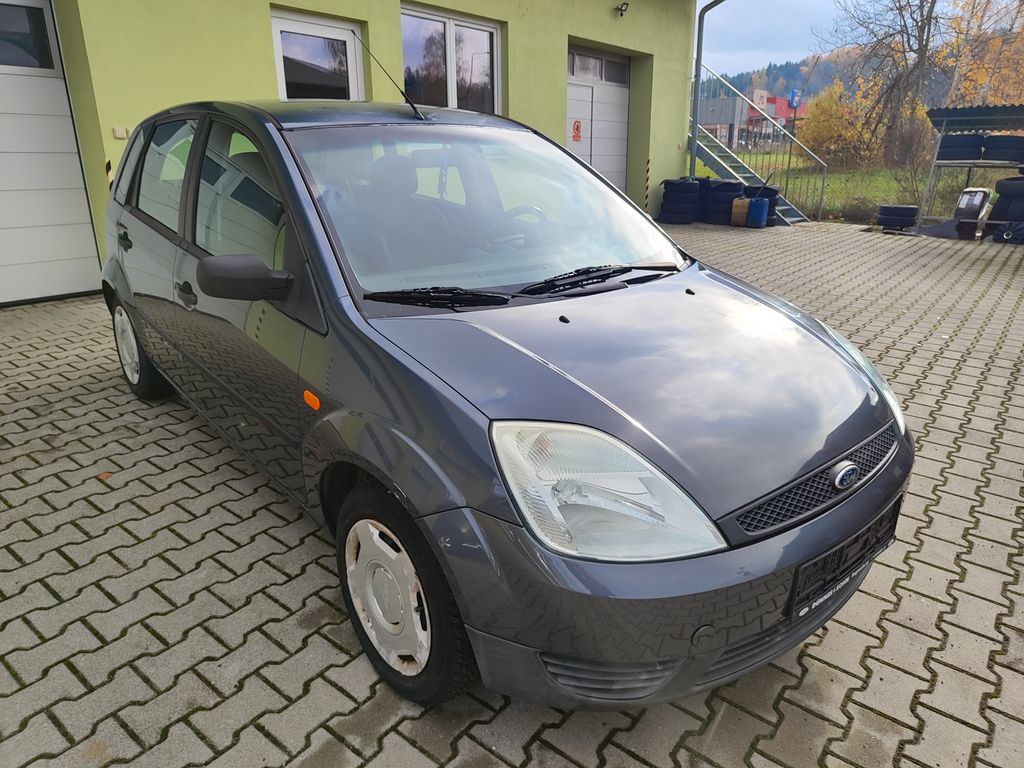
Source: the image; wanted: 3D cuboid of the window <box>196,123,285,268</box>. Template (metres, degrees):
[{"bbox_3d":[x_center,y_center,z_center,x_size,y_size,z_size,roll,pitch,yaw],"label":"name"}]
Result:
[{"bbox_3d":[-0.838,-0.598,2.142,0.050,0.420,0.800,2,15,-44],"label":"window"}]

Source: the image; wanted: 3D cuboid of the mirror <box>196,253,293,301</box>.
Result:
[{"bbox_3d":[-0.703,-0.284,1.787,0.210,0.140,0.150,-15,26,-39],"label":"mirror"}]

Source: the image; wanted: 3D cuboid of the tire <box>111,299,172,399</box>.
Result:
[{"bbox_3d":[-1.872,-0.204,3.453,0.185,0.580,0.580,-15,26,-39],"label":"tire"}]

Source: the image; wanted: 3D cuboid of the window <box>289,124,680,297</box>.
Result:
[{"bbox_3d":[-0.072,-0.611,2.289,1.340,0.090,0.900,-15,57,-39],"label":"window"}]

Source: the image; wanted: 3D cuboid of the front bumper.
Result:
[{"bbox_3d":[0.608,0.352,1.778,1.660,0.520,0.610,-15,26,-39],"label":"front bumper"}]

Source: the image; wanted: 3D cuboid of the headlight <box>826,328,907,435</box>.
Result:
[{"bbox_3d":[1.067,-0.026,2.071,0.360,0.240,0.410,-15,26,-39],"label":"headlight"}]

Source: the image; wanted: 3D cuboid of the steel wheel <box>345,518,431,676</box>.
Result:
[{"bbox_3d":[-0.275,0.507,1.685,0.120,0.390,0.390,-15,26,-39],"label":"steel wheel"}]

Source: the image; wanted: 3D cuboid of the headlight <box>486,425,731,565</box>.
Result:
[{"bbox_3d":[0.154,0.217,1.314,0.360,0.240,0.410,-15,26,-39],"label":"headlight"}]

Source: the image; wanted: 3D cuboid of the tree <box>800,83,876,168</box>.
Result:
[{"bbox_3d":[13.237,-10.448,27.500,3.200,3.500,3.000,8,20,23],"label":"tree"}]

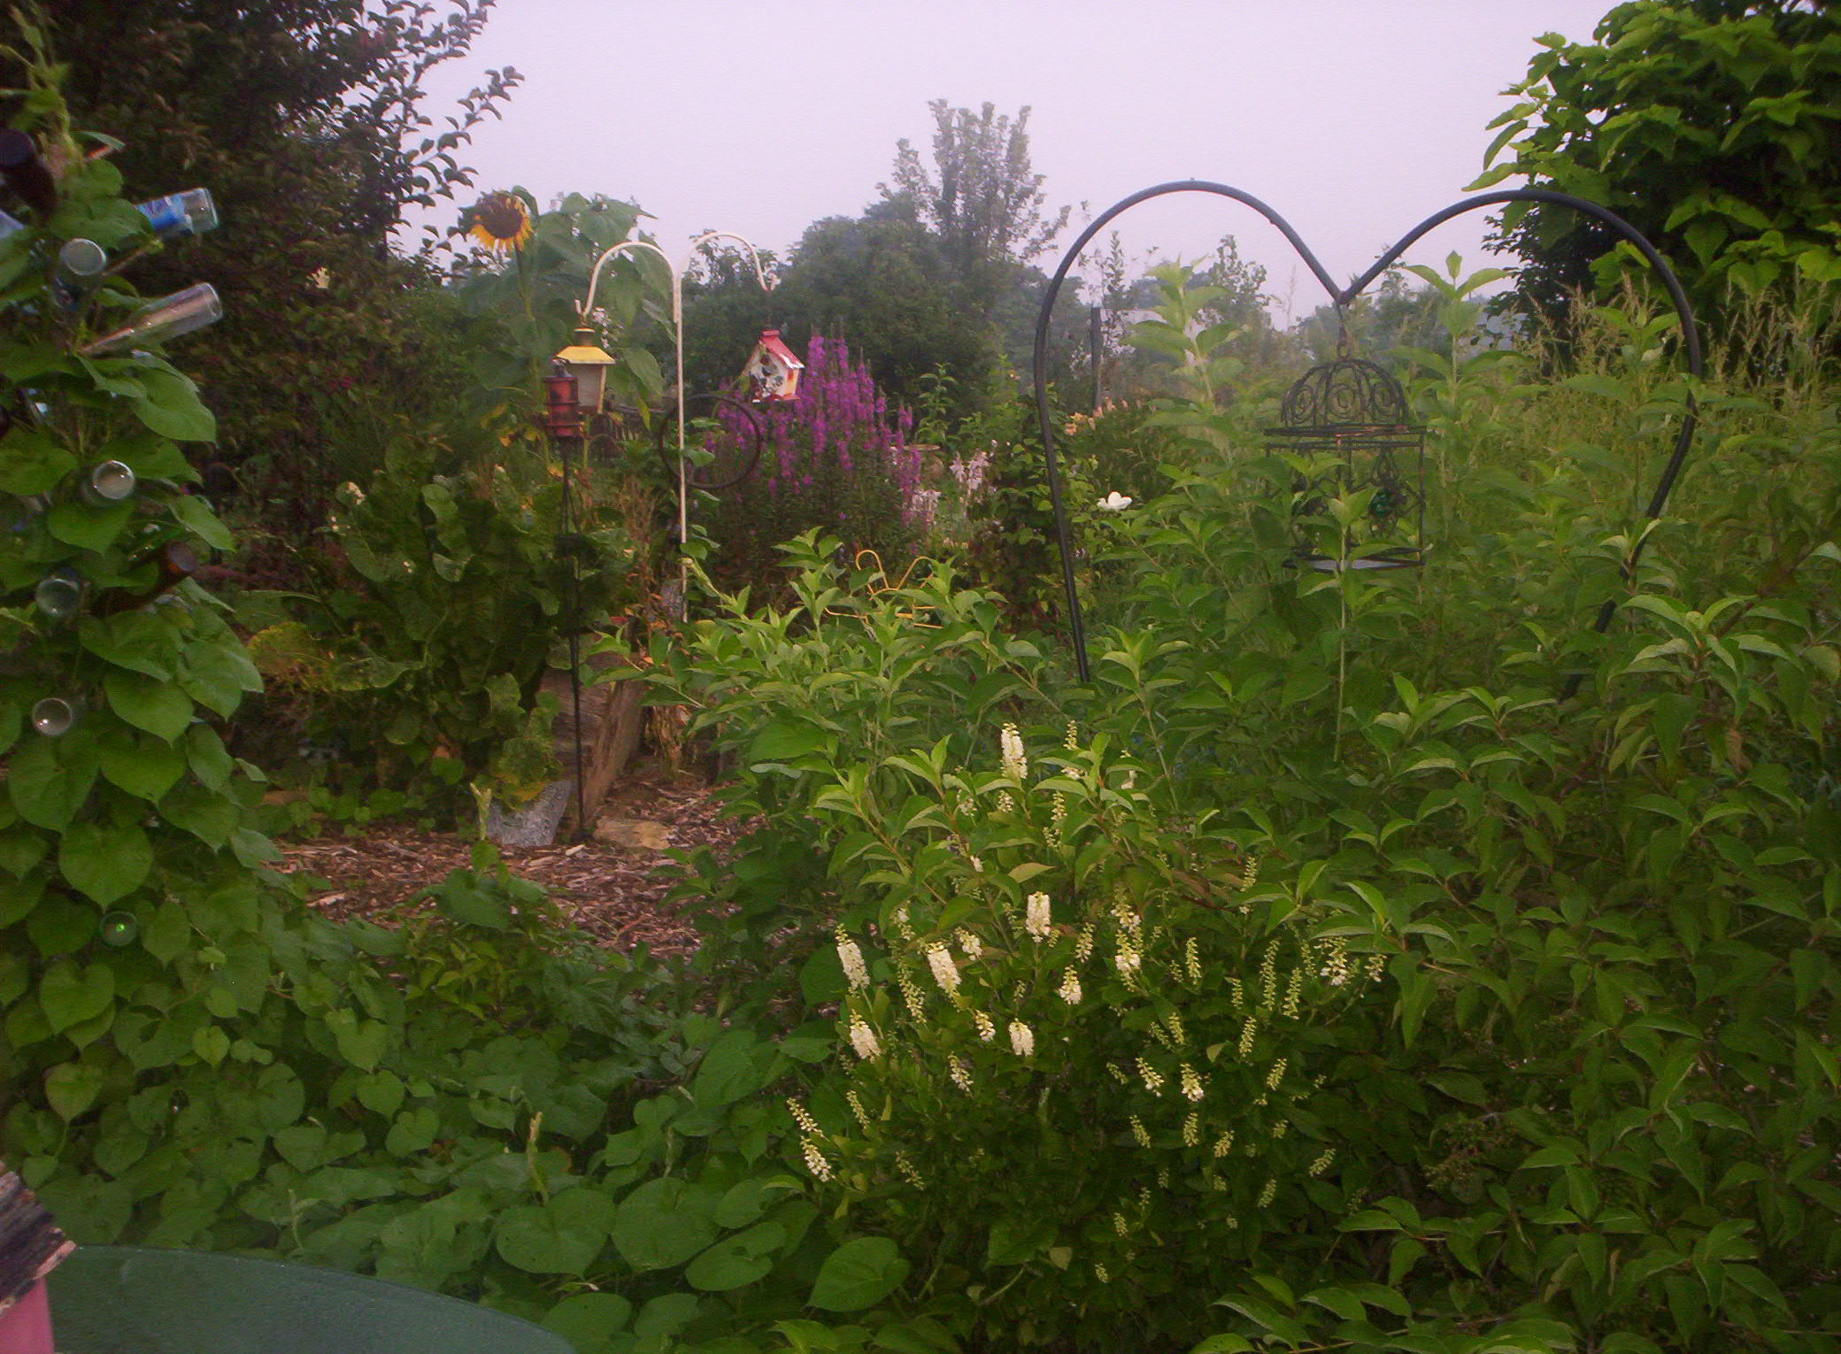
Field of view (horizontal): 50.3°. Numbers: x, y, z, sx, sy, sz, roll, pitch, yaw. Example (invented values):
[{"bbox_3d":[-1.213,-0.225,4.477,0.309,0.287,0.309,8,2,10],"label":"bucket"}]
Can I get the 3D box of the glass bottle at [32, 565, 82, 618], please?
[{"bbox_3d":[-1.390,-0.148,3.173,0.066,0.066,0.245,-4,10,-21],"label":"glass bottle"}]

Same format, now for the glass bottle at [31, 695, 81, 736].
[{"bbox_3d":[-1.450,0.058,3.317,0.066,0.066,0.245,-4,4,-17],"label":"glass bottle"}]

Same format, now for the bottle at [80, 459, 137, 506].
[{"bbox_3d":[-1.342,-0.308,3.227,0.066,0.066,0.245,-6,1,-29],"label":"bottle"}]

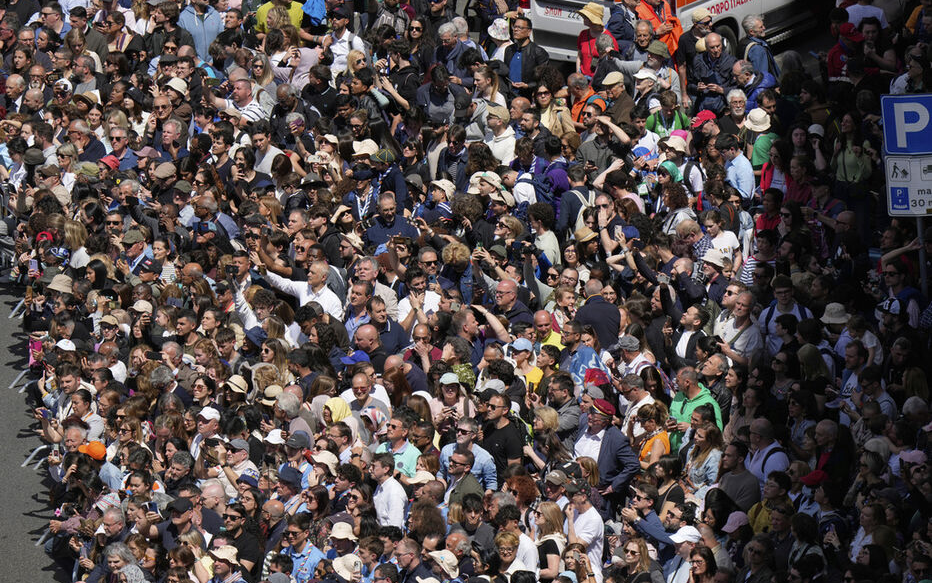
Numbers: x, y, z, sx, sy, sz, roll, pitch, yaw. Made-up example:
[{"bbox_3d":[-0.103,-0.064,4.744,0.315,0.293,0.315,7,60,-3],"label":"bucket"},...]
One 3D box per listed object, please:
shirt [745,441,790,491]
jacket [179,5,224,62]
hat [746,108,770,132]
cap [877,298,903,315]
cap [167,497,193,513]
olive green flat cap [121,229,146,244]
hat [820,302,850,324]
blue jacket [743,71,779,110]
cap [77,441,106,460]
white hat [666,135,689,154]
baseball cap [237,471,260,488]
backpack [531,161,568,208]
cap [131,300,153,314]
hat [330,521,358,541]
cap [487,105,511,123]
[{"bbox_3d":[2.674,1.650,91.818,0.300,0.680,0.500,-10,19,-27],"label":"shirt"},{"bbox_3d":[-2.822,-2.726,110.670,0.500,0.650,0.270,1,17,5],"label":"jacket"},{"bbox_3d":[2.851,-1.678,101.271,0.280,0.150,0.270,3,19,-1],"label":"hat"},{"bbox_3d":[4.072,0.138,99.734,0.270,0.140,0.180,-8,19,-34],"label":"cap"},{"bbox_3d":[-2.379,1.777,85.951,0.260,0.130,0.190,-24,26,-35],"label":"cap"},{"bbox_3d":[-3.054,-0.506,95.243,0.260,0.120,0.190,-34,31,-31],"label":"olive green flat cap"},{"bbox_3d":[3.265,0.186,91.474,0.280,0.140,0.270,-4,17,1],"label":"hat"},{"bbox_3d":[2.822,-1.786,99.973,0.360,0.680,0.560,-9,18,-24],"label":"blue jacket"},{"bbox_3d":[-3.298,1.404,91.415,0.250,0.145,0.180,11,19,12],"label":"cap"},{"bbox_3d":[1.970,-1.376,96.876,0.270,0.150,0.250,11,7,-2],"label":"white hat"},{"bbox_3d":[-1.824,1.576,86.809,0.220,0.140,0.250,9,27,33],"label":"baseball cap"},{"bbox_3d":[0.783,-0.994,97.114,0.210,0.460,0.310,11,22,27],"label":"backpack"},{"bbox_3d":[-3.027,0.140,96.569,0.250,0.125,0.180,-16,20,-36],"label":"cap"},{"bbox_3d":[-1.048,2.070,89.279,0.260,0.150,0.280,-7,20,2],"label":"hat"},{"bbox_3d":[0.307,-1.680,97.725,0.260,0.140,0.190,-17,21,-21],"label":"cap"}]

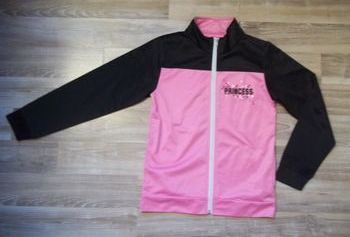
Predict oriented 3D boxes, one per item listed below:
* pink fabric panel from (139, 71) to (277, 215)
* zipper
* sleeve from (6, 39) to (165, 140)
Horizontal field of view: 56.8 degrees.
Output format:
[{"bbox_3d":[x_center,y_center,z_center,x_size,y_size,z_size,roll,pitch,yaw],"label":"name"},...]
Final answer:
[{"bbox_3d":[0.104,0.066,0.928,0.377,0.018,0.416,2,83,0],"label":"pink fabric panel"},{"bbox_3d":[0.111,0.013,0.931,0.016,0.010,0.509,2,83,0],"label":"zipper"},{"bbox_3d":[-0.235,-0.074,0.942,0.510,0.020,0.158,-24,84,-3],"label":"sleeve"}]

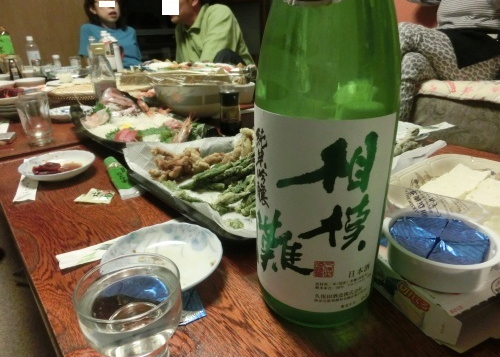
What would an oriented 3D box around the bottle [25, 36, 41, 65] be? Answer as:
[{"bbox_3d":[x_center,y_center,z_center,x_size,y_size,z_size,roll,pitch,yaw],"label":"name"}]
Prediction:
[{"bbox_3d":[-1.276,-0.741,2.031,0.064,0.190,0.064,-1,24,0],"label":"bottle"}]

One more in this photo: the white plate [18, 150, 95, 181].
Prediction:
[{"bbox_3d":[-0.320,-0.017,0.584,0.116,0.022,0.116,-1,24,0],"label":"white plate"}]

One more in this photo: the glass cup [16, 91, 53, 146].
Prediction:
[{"bbox_3d":[-0.457,-0.128,0.739,0.057,0.101,0.057,-1,24,0],"label":"glass cup"}]

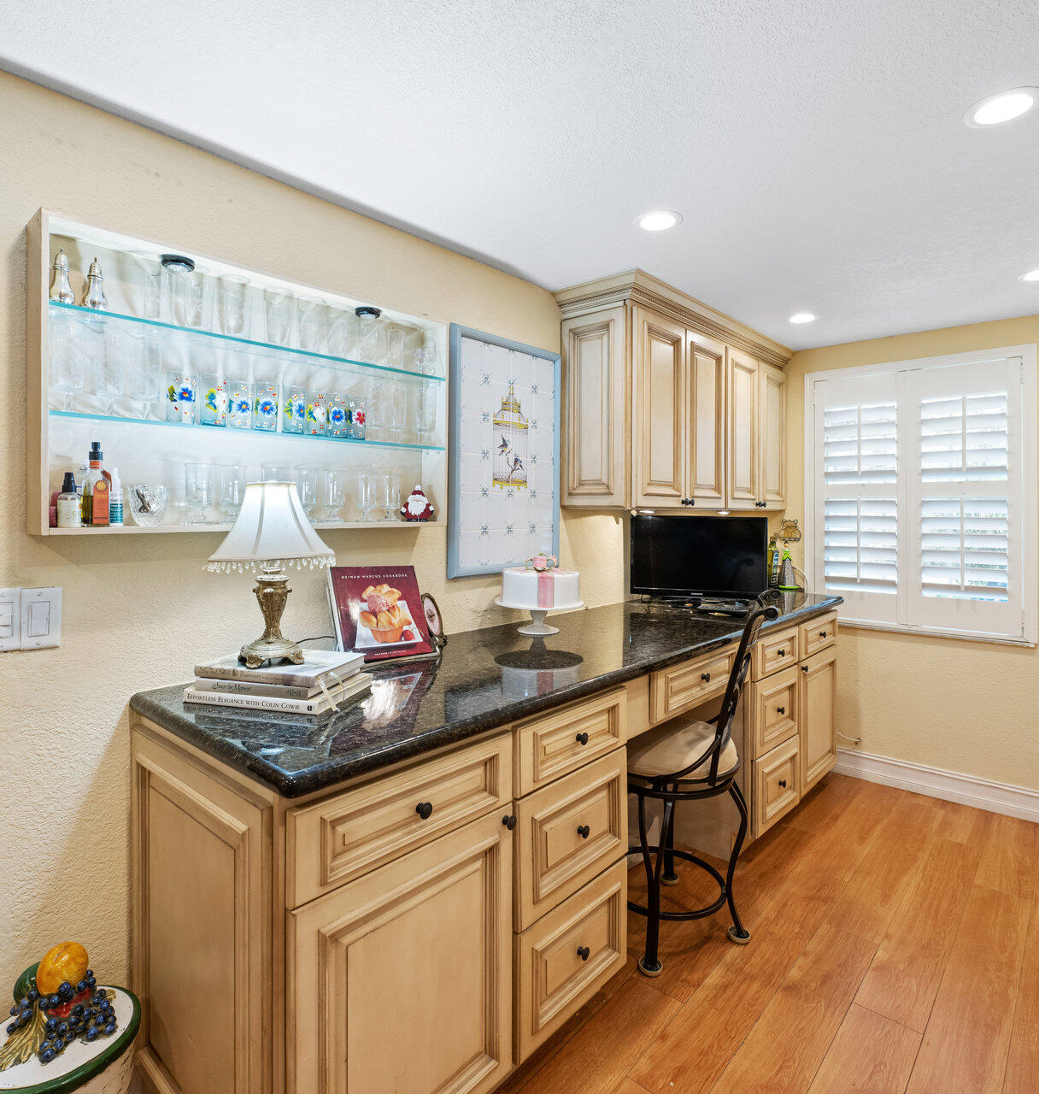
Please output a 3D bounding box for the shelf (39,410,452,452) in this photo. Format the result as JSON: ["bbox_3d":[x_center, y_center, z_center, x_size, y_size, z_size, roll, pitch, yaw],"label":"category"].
[{"bbox_3d":[-0.622,-0.282,1.678,0.112,0.008,1.033,3,4,42],"label":"shelf"}]

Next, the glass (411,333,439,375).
[{"bbox_3d":[-0.266,-0.537,1.830,0.066,0.122,0.066,2,3,42],"label":"glass"}]

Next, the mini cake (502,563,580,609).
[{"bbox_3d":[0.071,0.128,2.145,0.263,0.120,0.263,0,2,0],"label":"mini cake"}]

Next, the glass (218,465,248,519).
[{"bbox_3d":[-0.710,-0.135,1.583,0.068,0.136,0.068,2,3,42],"label":"glass"}]

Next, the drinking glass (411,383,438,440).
[{"bbox_3d":[-0.301,-0.428,2.029,0.084,0.168,0.084,0,2,0],"label":"drinking glass"}]

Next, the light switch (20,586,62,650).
[{"bbox_3d":[-0.917,0.137,1.224,0.012,0.116,0.067,2,3,42],"label":"light switch"}]

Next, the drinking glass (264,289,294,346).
[{"bbox_3d":[-0.622,-0.576,1.651,0.071,0.147,0.071,2,3,43],"label":"drinking glass"}]

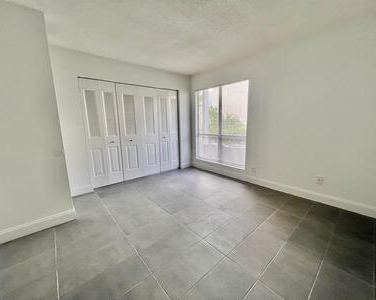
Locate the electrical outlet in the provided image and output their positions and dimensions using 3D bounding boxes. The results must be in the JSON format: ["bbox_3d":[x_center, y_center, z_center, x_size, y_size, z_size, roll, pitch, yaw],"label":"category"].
[{"bbox_3d":[1.974,0.459,2.243,0.018,0.115,0.080,-10,13,-41],"label":"electrical outlet"}]

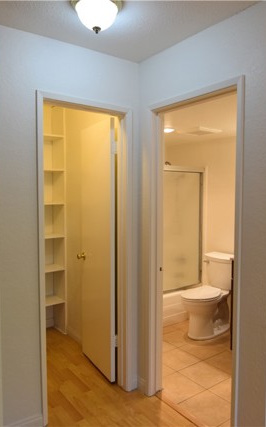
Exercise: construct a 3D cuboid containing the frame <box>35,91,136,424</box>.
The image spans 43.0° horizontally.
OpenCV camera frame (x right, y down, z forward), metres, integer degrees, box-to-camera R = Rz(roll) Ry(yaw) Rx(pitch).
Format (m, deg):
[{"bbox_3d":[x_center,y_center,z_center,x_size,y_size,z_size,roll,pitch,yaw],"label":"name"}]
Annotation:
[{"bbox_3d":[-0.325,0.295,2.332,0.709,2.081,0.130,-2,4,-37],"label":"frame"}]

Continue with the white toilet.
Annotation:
[{"bbox_3d":[0.813,0.874,3.591,0.740,0.785,0.430,-2,4,-37],"label":"white toilet"}]

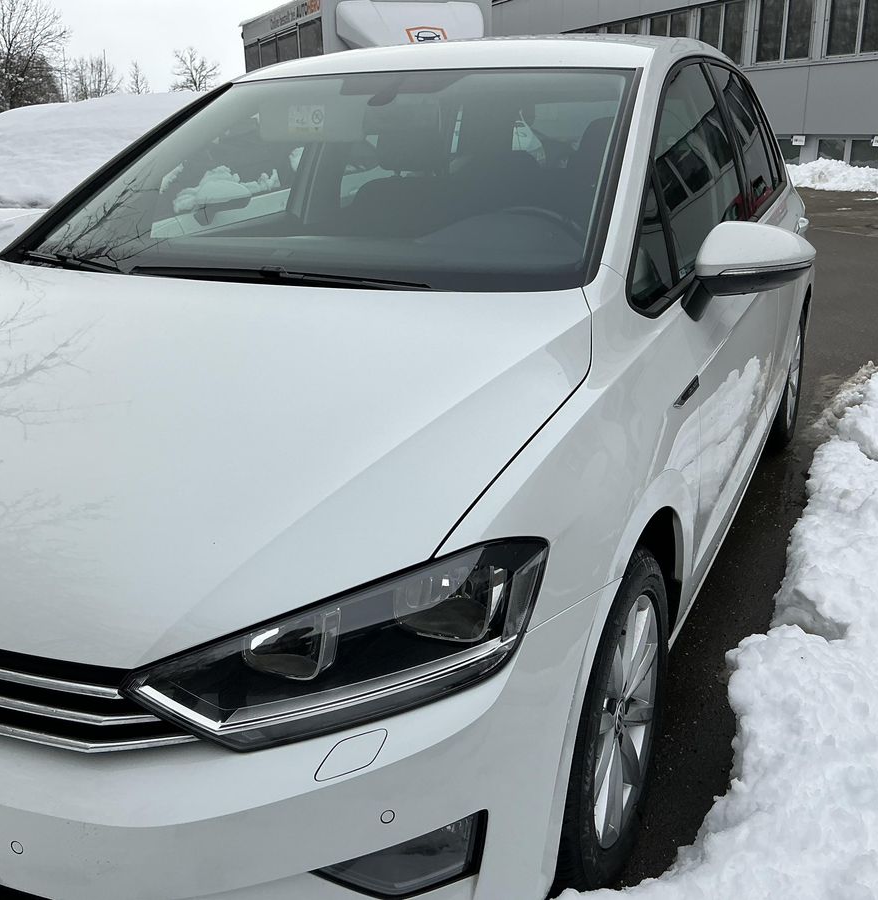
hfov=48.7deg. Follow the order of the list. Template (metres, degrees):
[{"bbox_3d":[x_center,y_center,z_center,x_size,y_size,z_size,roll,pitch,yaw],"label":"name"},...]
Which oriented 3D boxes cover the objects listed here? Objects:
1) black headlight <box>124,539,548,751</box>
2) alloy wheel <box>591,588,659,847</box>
[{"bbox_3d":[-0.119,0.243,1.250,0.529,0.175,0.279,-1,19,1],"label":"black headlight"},{"bbox_3d":[0.282,0.476,1.780,0.140,0.455,0.455,7,20,24],"label":"alloy wheel"}]

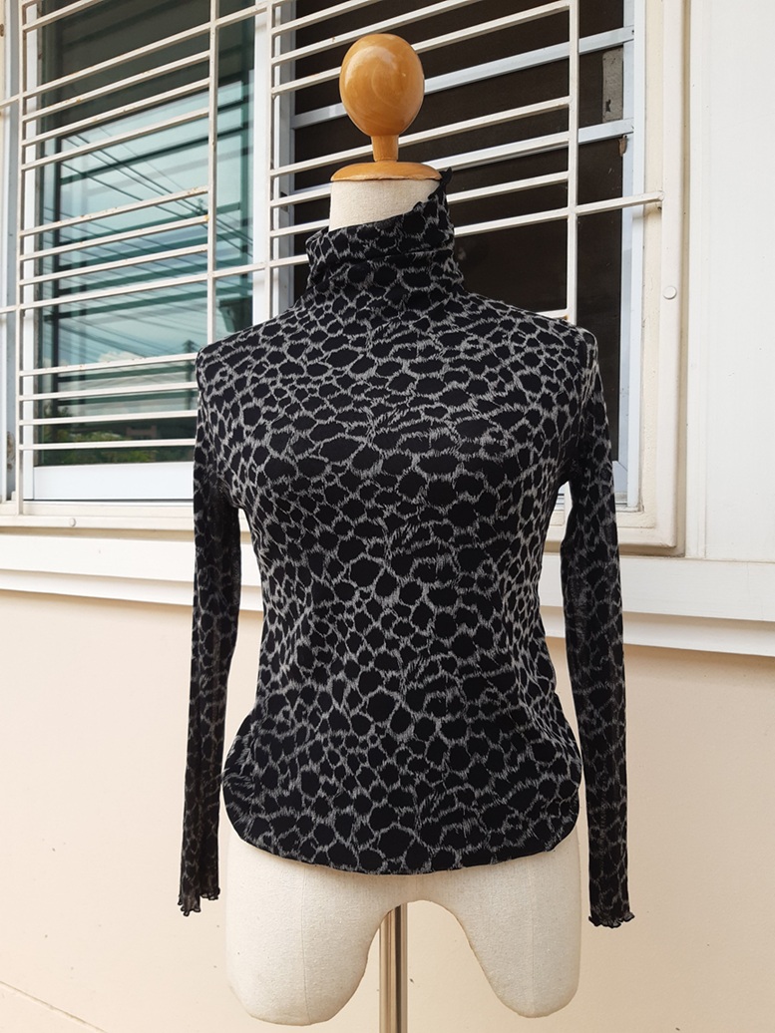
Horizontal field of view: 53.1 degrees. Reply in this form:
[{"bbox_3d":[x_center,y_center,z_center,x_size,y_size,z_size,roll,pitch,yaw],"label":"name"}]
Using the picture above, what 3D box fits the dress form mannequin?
[{"bbox_3d":[0.012,0.000,0.760,0.380,0.940,0.250,-1,1,-6],"label":"dress form mannequin"}]

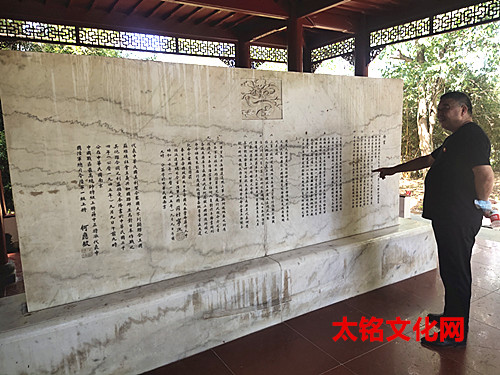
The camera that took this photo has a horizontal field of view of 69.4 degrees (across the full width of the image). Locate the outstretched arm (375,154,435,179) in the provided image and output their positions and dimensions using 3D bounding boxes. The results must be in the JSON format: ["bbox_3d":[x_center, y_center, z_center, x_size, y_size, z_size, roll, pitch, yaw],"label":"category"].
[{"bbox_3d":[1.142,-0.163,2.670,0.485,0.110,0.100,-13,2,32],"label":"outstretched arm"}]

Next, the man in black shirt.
[{"bbox_3d":[1.236,0.202,2.485,0.730,1.670,0.580,0,9,12],"label":"man in black shirt"}]

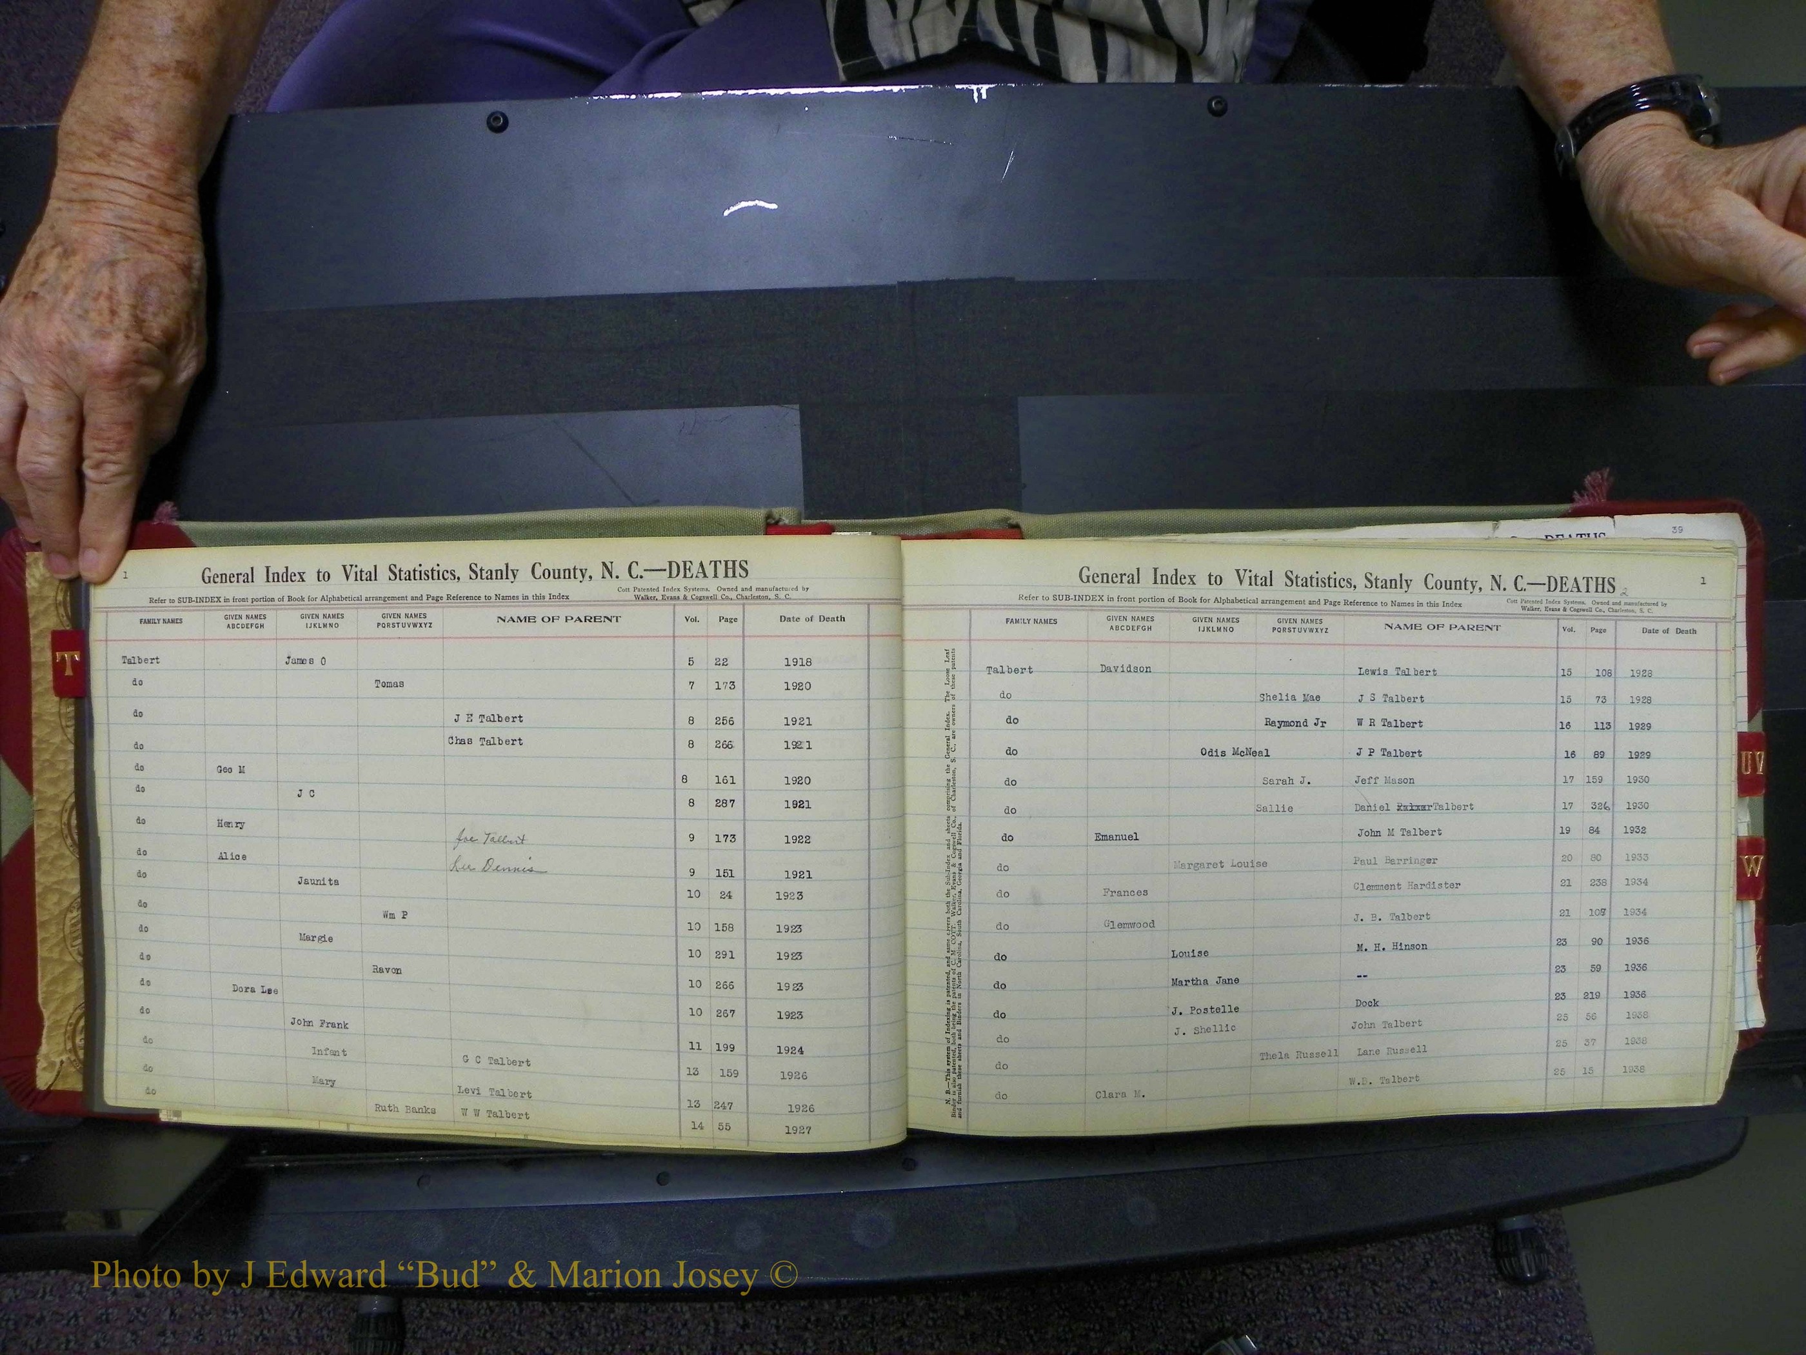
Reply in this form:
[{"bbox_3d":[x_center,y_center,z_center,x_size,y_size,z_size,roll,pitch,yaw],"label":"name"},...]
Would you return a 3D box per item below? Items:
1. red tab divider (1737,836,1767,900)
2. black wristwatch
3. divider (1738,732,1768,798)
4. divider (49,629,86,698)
[{"bbox_3d":[0.350,0.079,0.560,0.013,0.002,0.027,0,88,-6],"label":"red tab divider"},{"bbox_3d":[0.274,-0.203,0.507,0.054,0.055,0.024,-12,76,6],"label":"black wristwatch"},{"bbox_3d":[0.350,0.036,0.560,0.013,0.002,0.027,0,88,-6],"label":"divider"},{"bbox_3d":[-0.343,-0.005,0.557,0.015,0.002,0.028,-2,88,6],"label":"divider"}]

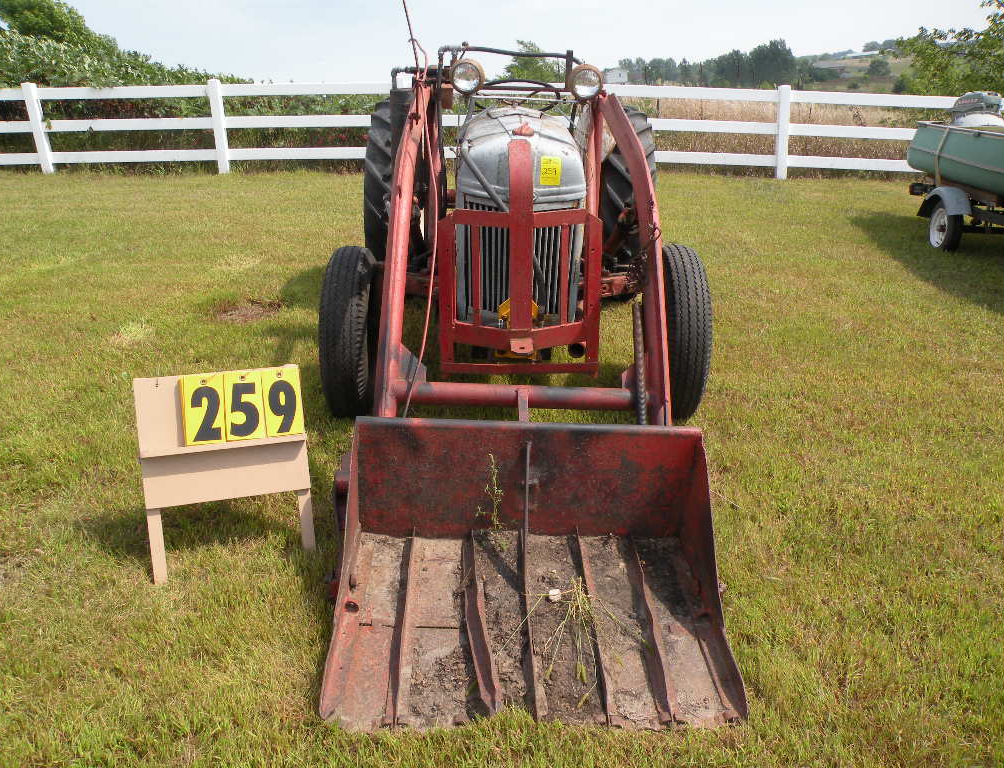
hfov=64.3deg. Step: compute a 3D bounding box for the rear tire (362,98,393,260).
[{"bbox_3d":[-0.619,-1.079,4.863,0.285,1.200,1.200,0,22,0],"label":"rear tire"}]

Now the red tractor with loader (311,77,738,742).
[{"bbox_3d":[0.058,-0.687,3.629,1.630,1.530,4.320,0,22,0],"label":"red tractor with loader"}]

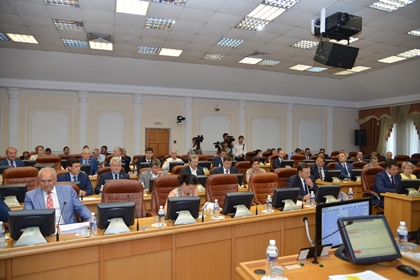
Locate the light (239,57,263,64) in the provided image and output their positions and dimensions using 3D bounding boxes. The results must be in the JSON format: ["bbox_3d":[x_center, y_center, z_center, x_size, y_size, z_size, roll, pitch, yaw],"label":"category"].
[{"bbox_3d":[1.236,-2.354,8.389,0.600,0.090,0.600,0,0,-19],"label":"light"}]

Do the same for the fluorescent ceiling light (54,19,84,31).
[{"bbox_3d":[-2.682,-2.176,5.364,0.600,0.090,0.600,0,0,-19],"label":"fluorescent ceiling light"}]

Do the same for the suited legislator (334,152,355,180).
[{"bbox_3d":[3.200,0.970,6.680,0.540,1.320,0.700,0,0,-3],"label":"suited legislator"}]

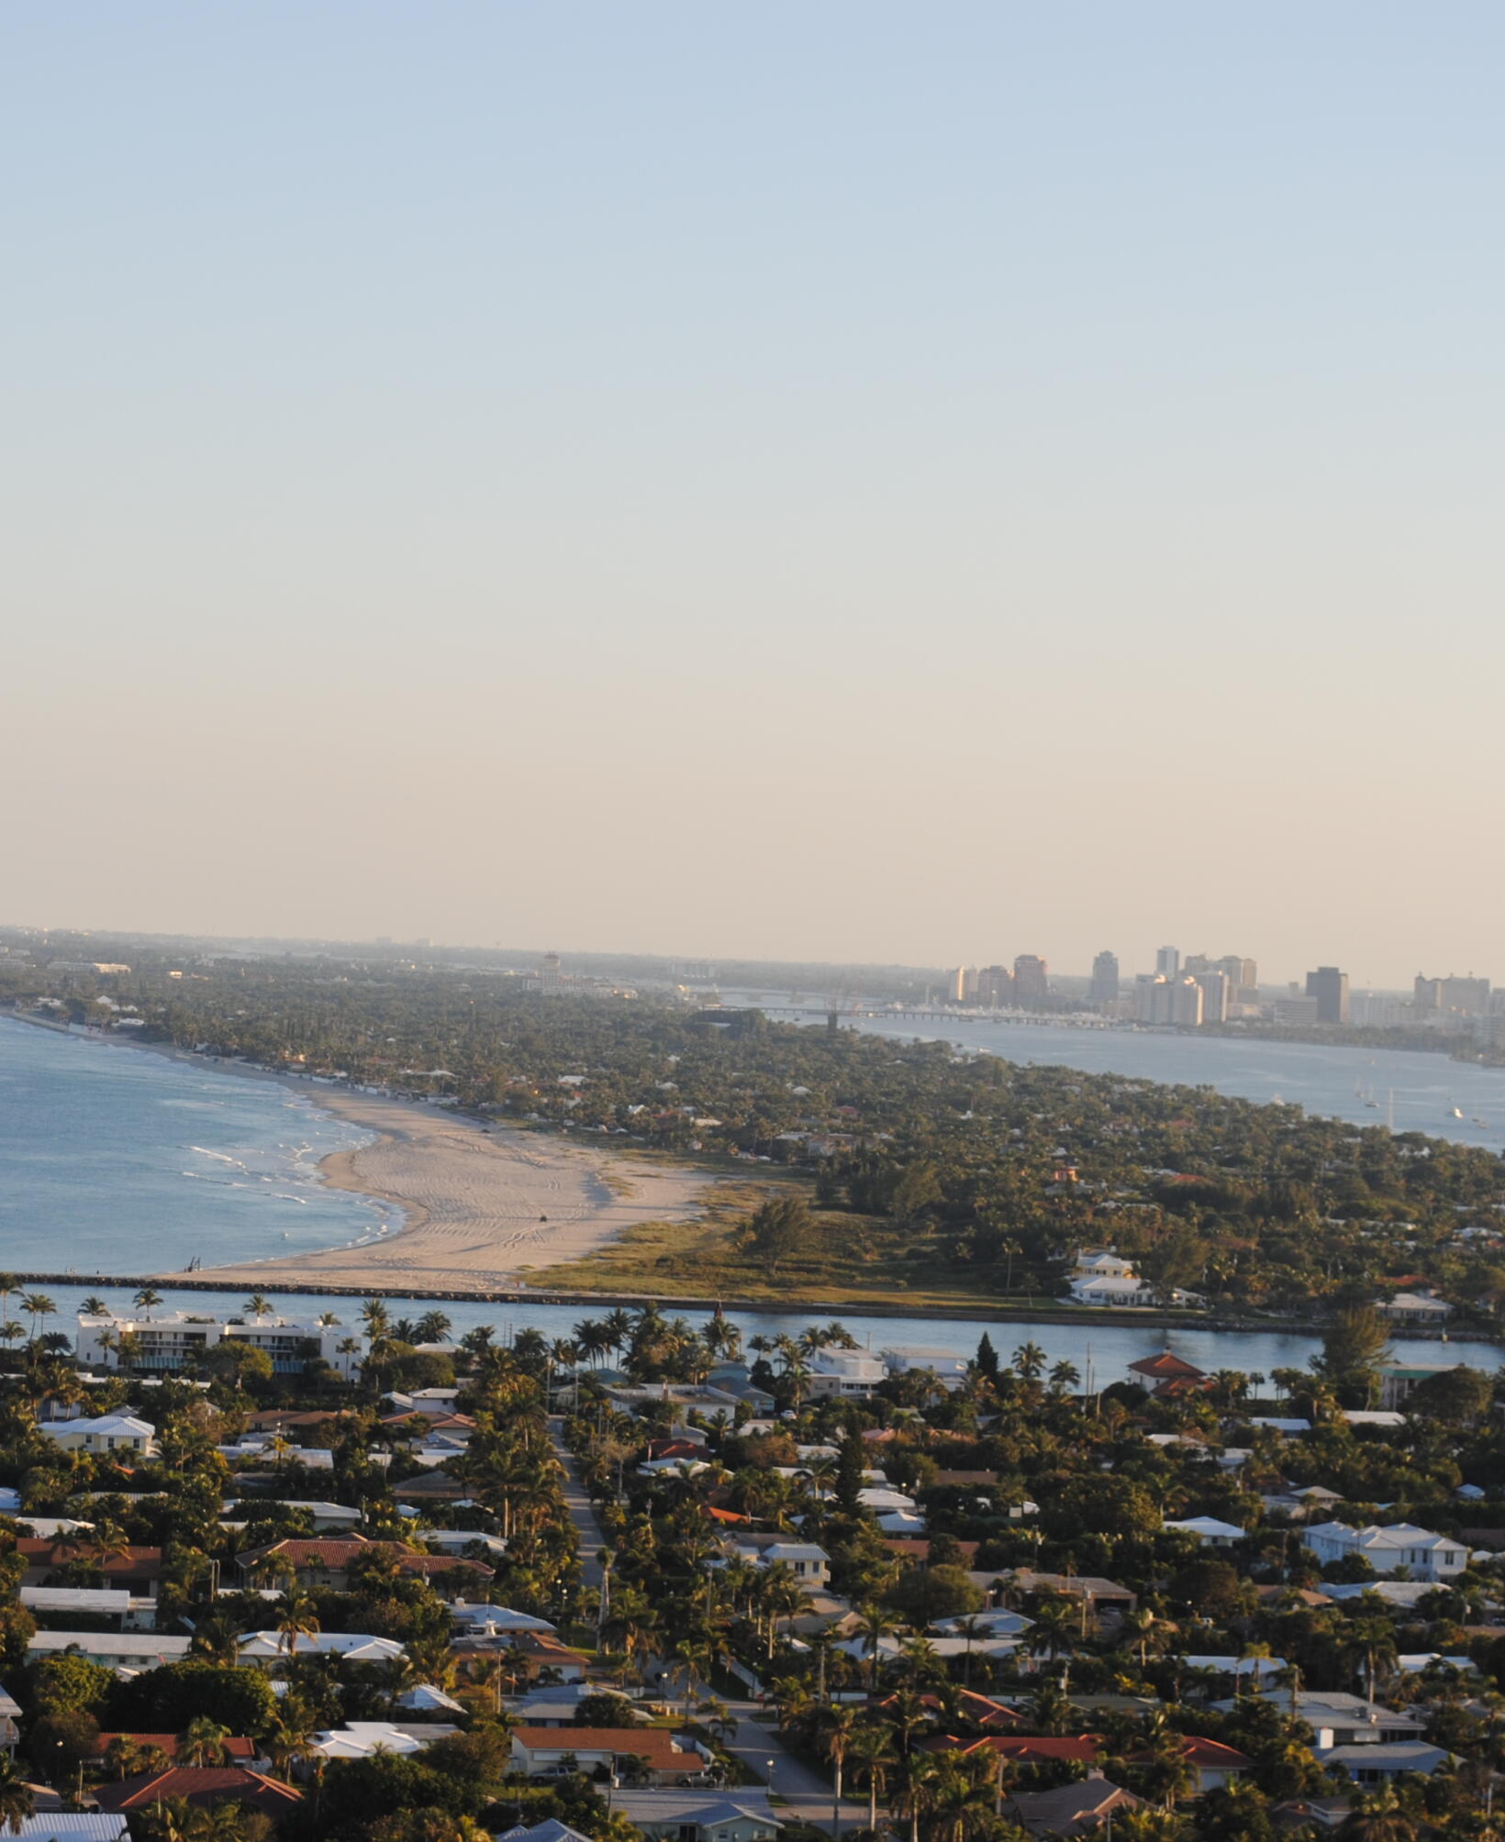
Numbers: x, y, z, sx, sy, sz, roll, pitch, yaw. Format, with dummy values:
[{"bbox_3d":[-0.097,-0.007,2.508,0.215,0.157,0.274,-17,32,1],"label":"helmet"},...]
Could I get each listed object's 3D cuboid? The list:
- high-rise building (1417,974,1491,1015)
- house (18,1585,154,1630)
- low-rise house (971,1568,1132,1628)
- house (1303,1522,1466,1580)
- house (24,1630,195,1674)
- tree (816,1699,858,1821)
[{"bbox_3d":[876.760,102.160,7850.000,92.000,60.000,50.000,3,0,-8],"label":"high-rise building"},{"bbox_3d":[-81.960,84.680,774.860,16.000,4.600,12.500,3,0,-5],"label":"house"},{"bbox_3d":[39.120,89.260,833.820,21.000,4.600,14.500,3,0,-5],"label":"low-rise house"},{"bbox_3d":[90.620,91.340,896.080,18.000,7.400,20.000,3,0,-12],"label":"house"},{"bbox_3d":[-73.860,84.090,720.820,18.300,4.300,12.000,3,0,-4],"label":"house"},{"bbox_3d":[8.240,81.840,609.000,4.100,11.900,4.100,3,0,-5],"label":"tree"}]

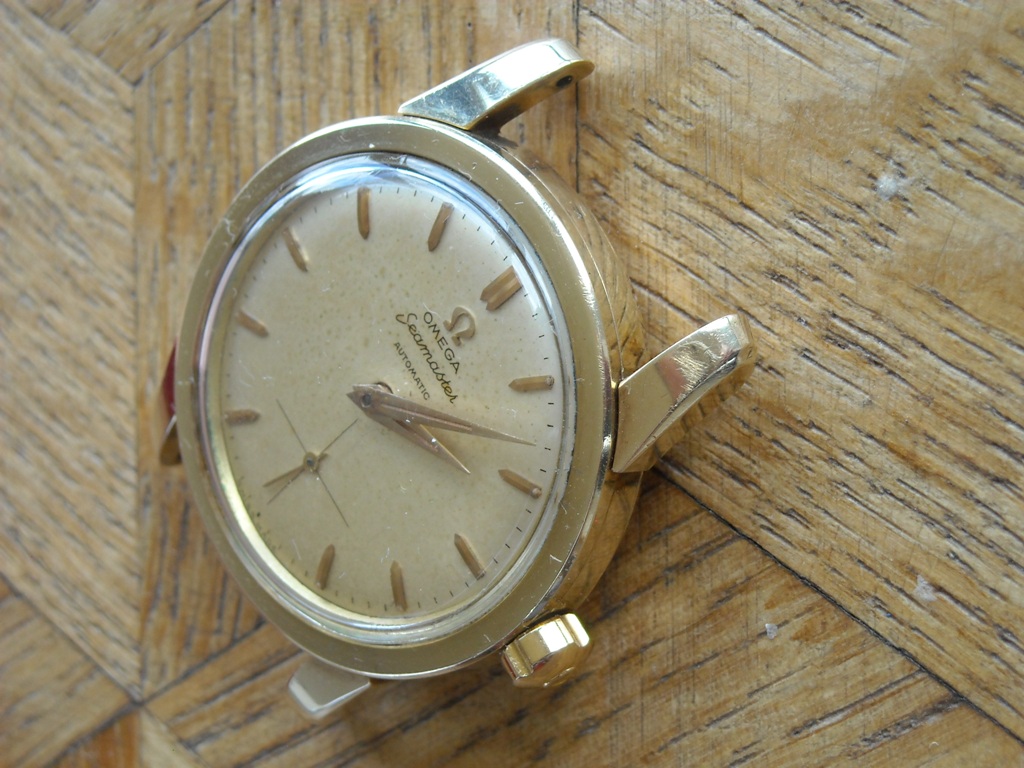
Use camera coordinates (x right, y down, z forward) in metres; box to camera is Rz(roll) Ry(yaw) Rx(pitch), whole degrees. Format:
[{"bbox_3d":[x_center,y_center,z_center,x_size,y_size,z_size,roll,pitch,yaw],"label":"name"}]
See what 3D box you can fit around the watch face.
[{"bbox_3d":[-0.008,0.001,0.168,0.030,0.003,0.030,-42,68,30],"label":"watch face"}]

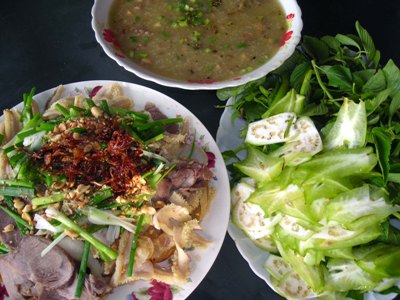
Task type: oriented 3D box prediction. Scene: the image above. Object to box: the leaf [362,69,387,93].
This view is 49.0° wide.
[{"bbox_3d":[0.178,-0.072,0.452,0.016,0.013,0.028,40,65,21],"label":"leaf"}]

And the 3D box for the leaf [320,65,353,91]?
[{"bbox_3d":[0.151,-0.080,0.486,0.044,0.008,0.024,40,67,17],"label":"leaf"}]

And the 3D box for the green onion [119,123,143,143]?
[{"bbox_3d":[-0.064,-0.016,0.406,0.026,0.010,0.007,41,65,21],"label":"green onion"}]

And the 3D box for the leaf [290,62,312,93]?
[{"bbox_3d":[0.104,-0.075,0.452,0.017,0.013,0.033,27,61,15],"label":"leaf"}]

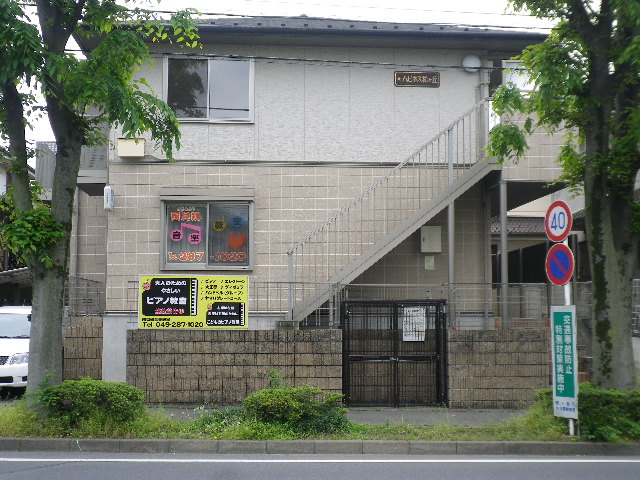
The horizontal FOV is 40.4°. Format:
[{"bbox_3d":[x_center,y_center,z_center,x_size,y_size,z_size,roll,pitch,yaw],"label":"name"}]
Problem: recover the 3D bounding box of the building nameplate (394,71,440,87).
[{"bbox_3d":[1.916,-3.151,17.061,0.895,0.294,0.050,0,-5,-2],"label":"building nameplate"}]

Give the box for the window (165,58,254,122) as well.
[{"bbox_3d":[-2.148,-2.912,16.909,1.726,1.261,0.120,0,-5,-2],"label":"window"}]

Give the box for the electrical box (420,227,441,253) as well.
[{"bbox_3d":[2.154,-0.004,16.758,0.364,0.496,0.180,0,-5,-2],"label":"electrical box"}]

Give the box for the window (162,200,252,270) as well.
[{"bbox_3d":[-2.152,-0.085,16.682,1.747,1.344,0.130,0,-5,-2],"label":"window"}]

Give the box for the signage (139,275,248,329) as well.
[{"bbox_3d":[-2.054,1.027,14.249,1.772,0.869,0.050,0,-5,-2],"label":"signage"}]

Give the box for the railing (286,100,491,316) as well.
[{"bbox_3d":[1.233,-0.552,15.540,3.599,3.917,0.080,0,-5,-2],"label":"railing"}]

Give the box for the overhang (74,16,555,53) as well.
[{"bbox_3d":[-0.128,-4.002,16.772,8.950,0.450,0.850,0,-5,-2],"label":"overhang"}]

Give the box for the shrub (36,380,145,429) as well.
[{"bbox_3d":[-2.975,2.195,11.477,1.400,0.640,1.000,0,-5,-2],"label":"shrub"}]

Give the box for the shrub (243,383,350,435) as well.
[{"bbox_3d":[-0.304,2.246,11.607,1.400,0.620,0.980,0,-5,-2],"label":"shrub"}]

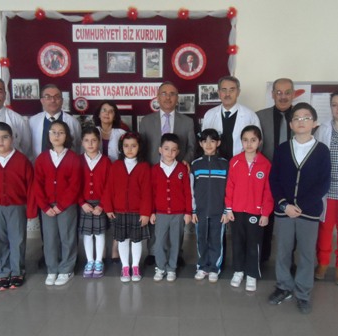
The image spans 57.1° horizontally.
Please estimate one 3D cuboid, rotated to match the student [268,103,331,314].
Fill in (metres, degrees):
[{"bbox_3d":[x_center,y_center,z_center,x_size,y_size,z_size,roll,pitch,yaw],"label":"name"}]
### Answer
[{"bbox_3d":[0.972,0.286,2.308,0.406,1.495,0.330,4,9,26],"label":"student"}]

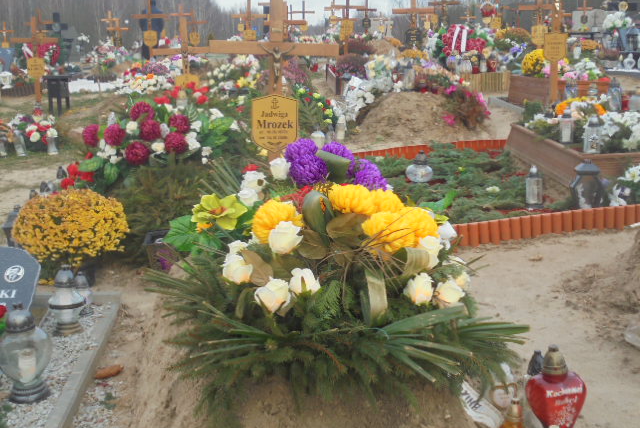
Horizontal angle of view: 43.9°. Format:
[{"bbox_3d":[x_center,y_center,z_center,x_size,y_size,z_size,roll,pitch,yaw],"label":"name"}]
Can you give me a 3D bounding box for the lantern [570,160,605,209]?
[{"bbox_3d":[1.709,-0.170,5.050,0.220,0.356,0.220,0,13,0],"label":"lantern"}]

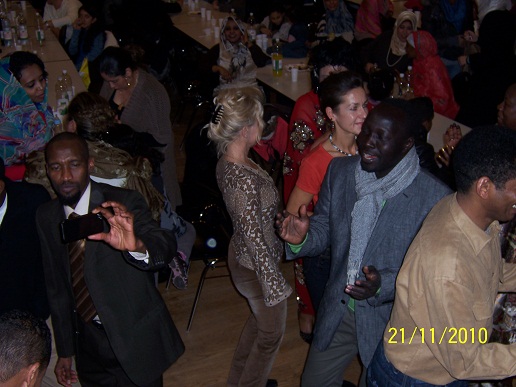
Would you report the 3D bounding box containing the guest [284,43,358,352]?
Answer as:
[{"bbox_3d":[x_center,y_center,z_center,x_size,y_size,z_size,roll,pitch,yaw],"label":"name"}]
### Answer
[{"bbox_3d":[0.340,0.060,3.794,0.520,1.680,0.420,0,24,0],"label":"guest"}]

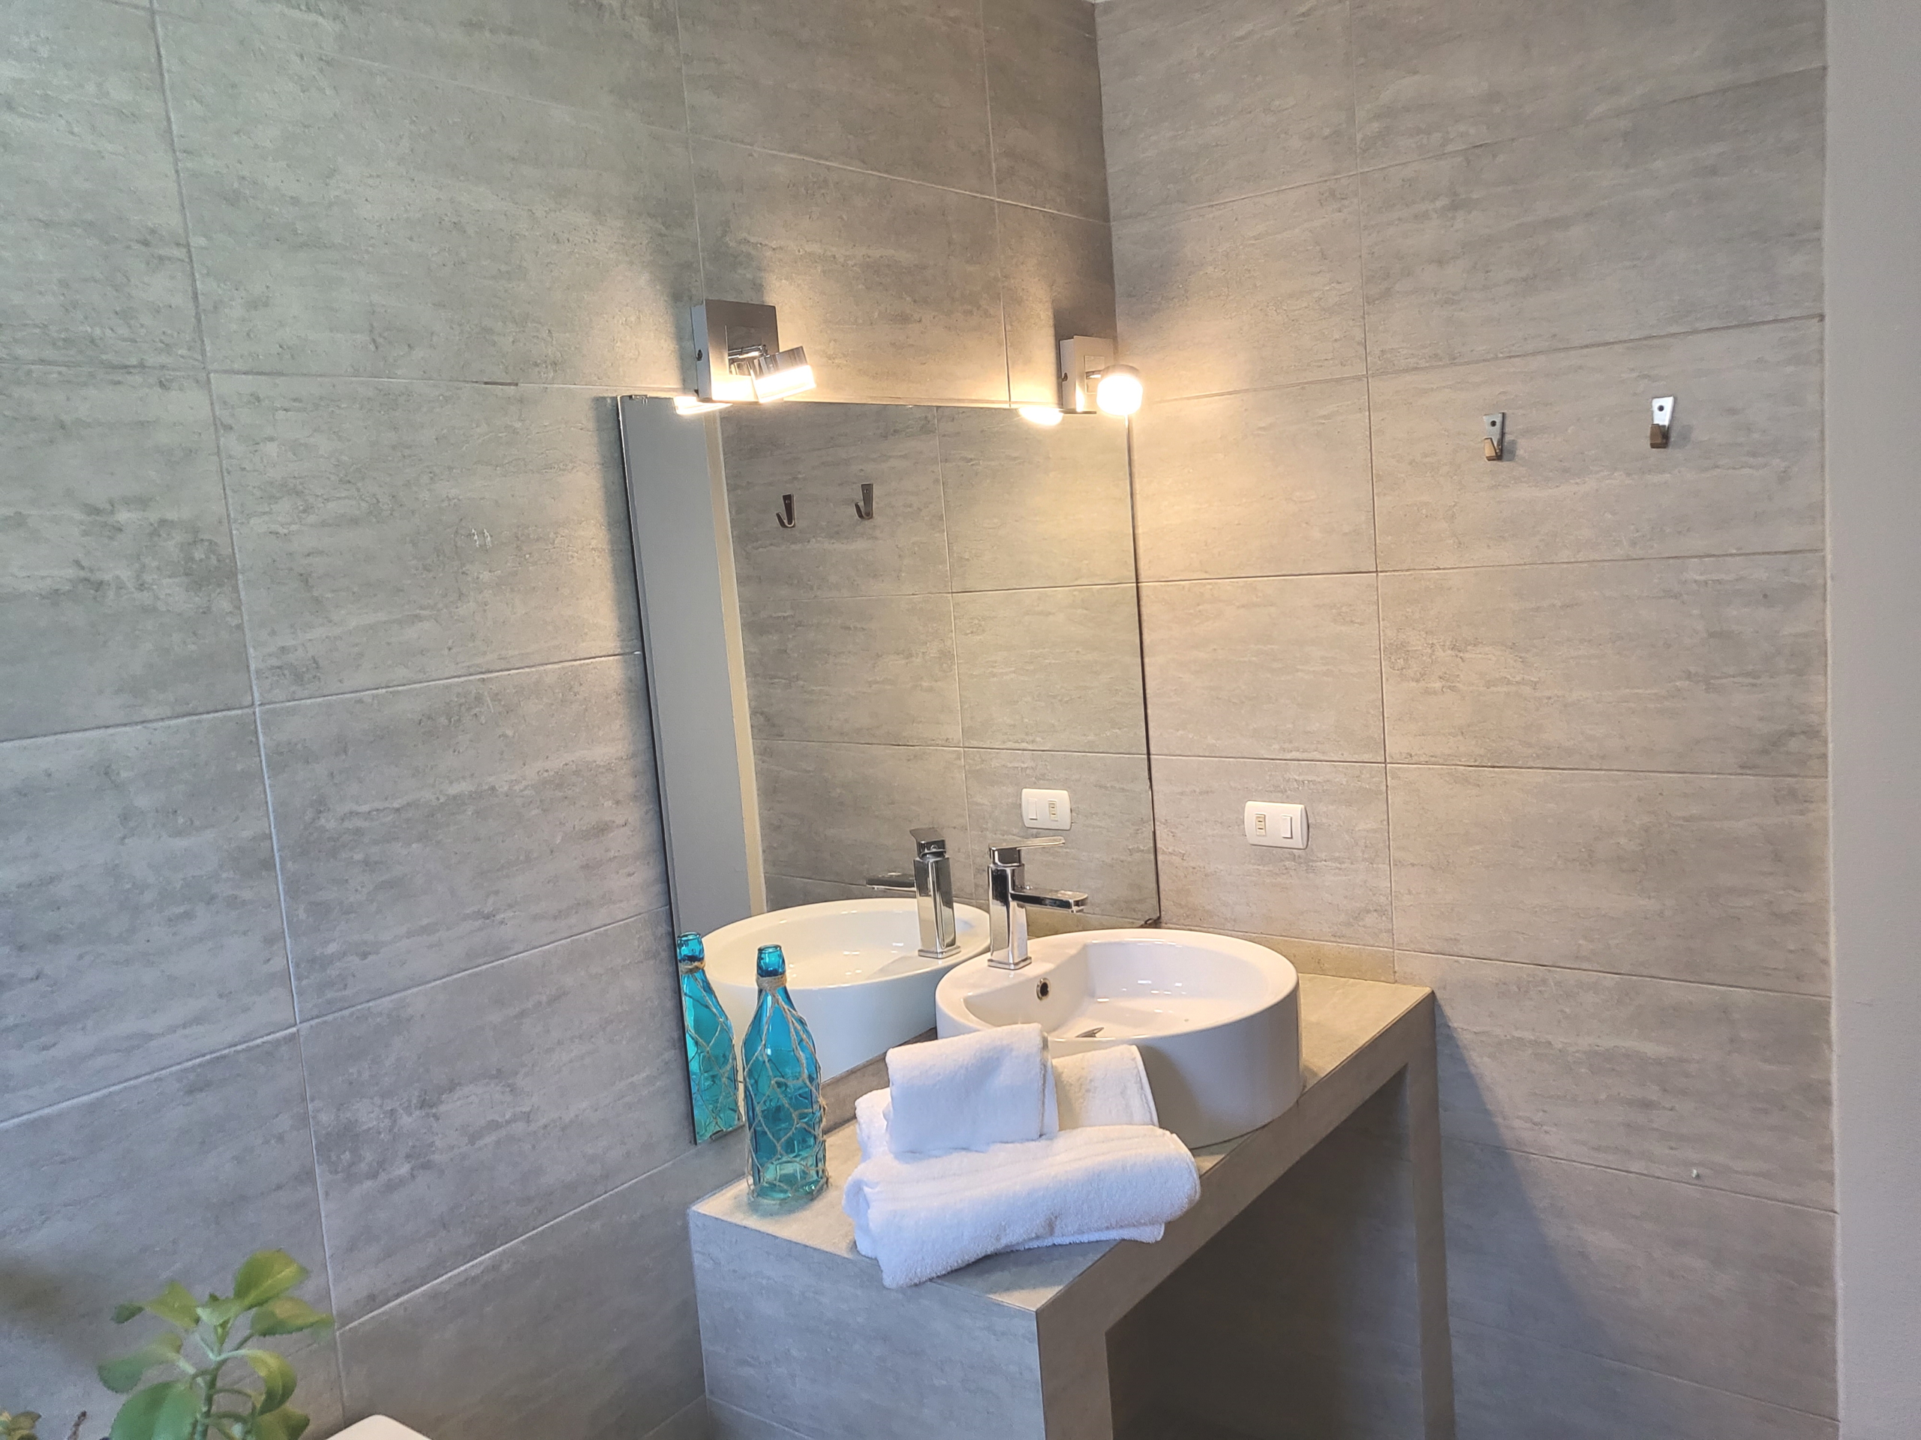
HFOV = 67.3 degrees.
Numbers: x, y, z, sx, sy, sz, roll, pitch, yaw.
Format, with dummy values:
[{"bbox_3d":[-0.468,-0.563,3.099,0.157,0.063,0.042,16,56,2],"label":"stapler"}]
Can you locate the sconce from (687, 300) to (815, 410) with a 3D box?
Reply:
[{"bbox_3d":[-0.238,-0.441,1.722,0.120,0.119,0.118,1,9,38],"label":"sconce"}]

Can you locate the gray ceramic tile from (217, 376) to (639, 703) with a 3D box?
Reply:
[{"bbox_3d":[-0.471,-0.202,1.524,0.010,0.300,0.601,1,9,38],"label":"gray ceramic tile"}]

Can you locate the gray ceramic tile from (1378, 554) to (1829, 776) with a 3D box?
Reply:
[{"bbox_3d":[0.894,-0.074,2.061,0.601,0.300,0.010,1,9,38],"label":"gray ceramic tile"}]

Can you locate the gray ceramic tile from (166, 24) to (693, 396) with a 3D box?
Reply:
[{"bbox_3d":[-0.495,-0.499,1.488,0.010,0.300,0.601,1,9,38],"label":"gray ceramic tile"}]

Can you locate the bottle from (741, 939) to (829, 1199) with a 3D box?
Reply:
[{"bbox_3d":[-0.214,0.422,1.733,0.088,0.290,0.088,-5,7,1],"label":"bottle"}]

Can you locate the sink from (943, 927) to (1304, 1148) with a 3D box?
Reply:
[{"bbox_3d":[0.217,0.430,1.998,0.492,0.146,0.492,-4,7,1],"label":"sink"}]

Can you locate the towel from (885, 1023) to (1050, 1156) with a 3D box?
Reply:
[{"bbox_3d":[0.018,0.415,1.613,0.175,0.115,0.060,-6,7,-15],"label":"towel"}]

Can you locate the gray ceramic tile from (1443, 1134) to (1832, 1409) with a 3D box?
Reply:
[{"bbox_3d":[0.965,0.817,2.170,0.601,0.300,0.010,1,9,38],"label":"gray ceramic tile"}]

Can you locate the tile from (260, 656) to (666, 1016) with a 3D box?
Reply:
[{"bbox_3d":[-0.450,0.095,1.568,0.010,0.299,0.600,1,9,38],"label":"tile"}]

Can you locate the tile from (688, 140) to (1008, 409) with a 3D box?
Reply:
[{"bbox_3d":[-0.126,-0.588,1.967,0.010,0.299,0.609,1,9,38],"label":"tile"}]

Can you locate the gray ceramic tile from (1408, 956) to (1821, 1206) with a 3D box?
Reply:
[{"bbox_3d":[0.947,0.521,2.148,0.602,0.299,0.010,1,9,38],"label":"gray ceramic tile"}]

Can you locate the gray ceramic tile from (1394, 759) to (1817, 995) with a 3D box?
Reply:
[{"bbox_3d":[0.923,0.223,2.112,0.602,0.299,0.010,1,9,38],"label":"gray ceramic tile"}]

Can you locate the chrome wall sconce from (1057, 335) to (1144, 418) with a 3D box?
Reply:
[{"bbox_3d":[0.245,-0.559,2.333,0.120,0.124,0.119,1,9,38],"label":"chrome wall sconce"}]

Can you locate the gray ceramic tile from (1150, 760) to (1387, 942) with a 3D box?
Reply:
[{"bbox_3d":[0.514,0.217,2.434,0.435,0.299,0.010,1,9,38],"label":"gray ceramic tile"}]

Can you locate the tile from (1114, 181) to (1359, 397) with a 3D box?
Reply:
[{"bbox_3d":[0.443,-0.677,2.325,0.435,0.299,0.010,1,9,38],"label":"tile"}]

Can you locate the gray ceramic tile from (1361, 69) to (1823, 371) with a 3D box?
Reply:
[{"bbox_3d":[0.846,-0.668,1.989,0.601,0.300,0.010,1,9,38],"label":"gray ceramic tile"}]

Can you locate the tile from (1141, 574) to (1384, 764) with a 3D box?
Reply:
[{"bbox_3d":[0.490,-0.081,2.398,0.435,0.299,0.010,1,9,38],"label":"tile"}]

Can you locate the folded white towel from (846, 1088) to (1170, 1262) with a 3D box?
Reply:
[{"bbox_3d":[0.059,0.518,1.590,0.340,0.090,0.145,-6,7,-15],"label":"folded white towel"}]

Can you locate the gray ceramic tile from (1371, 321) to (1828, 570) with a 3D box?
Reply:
[{"bbox_3d":[0.870,-0.371,2.025,0.601,0.300,0.010,1,9,38],"label":"gray ceramic tile"}]

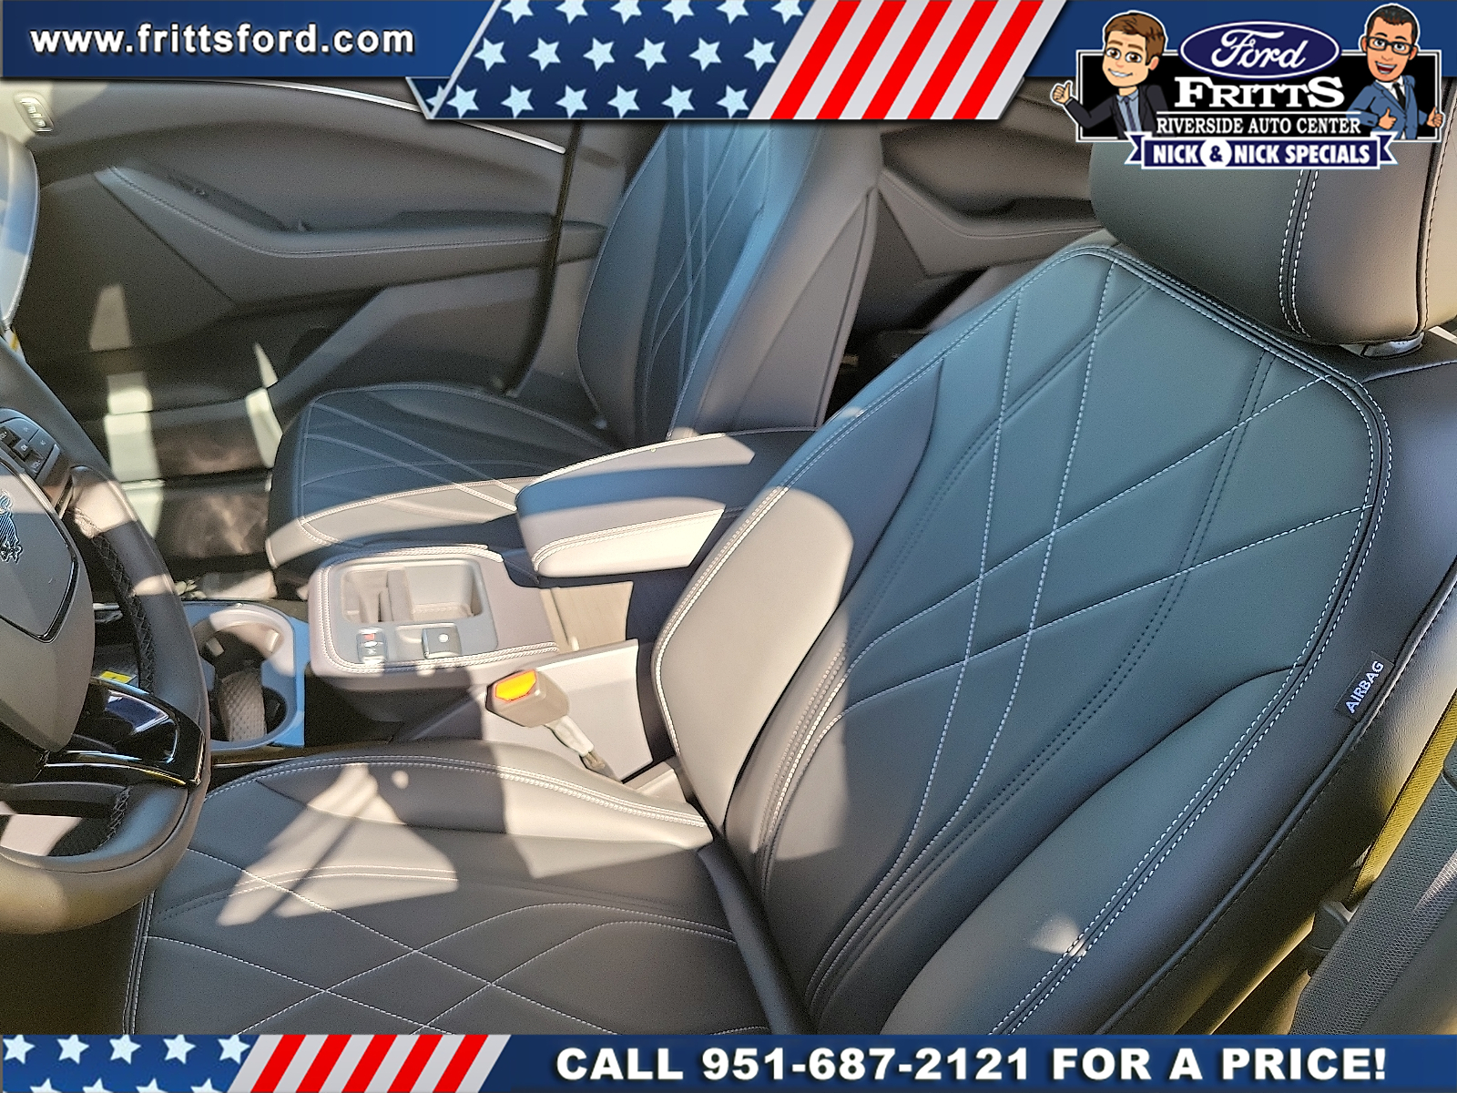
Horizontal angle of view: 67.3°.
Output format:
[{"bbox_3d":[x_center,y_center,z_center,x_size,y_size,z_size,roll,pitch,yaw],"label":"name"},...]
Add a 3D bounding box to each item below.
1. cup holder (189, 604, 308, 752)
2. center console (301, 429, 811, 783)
[{"bbox_3d":[-0.448,0.157,1.013,0.112,0.083,0.200,-7,29,-16],"label":"cup holder"},{"bbox_3d":[-0.114,0.051,1.076,0.550,0.275,0.240,-7,29,-16],"label":"center console"}]

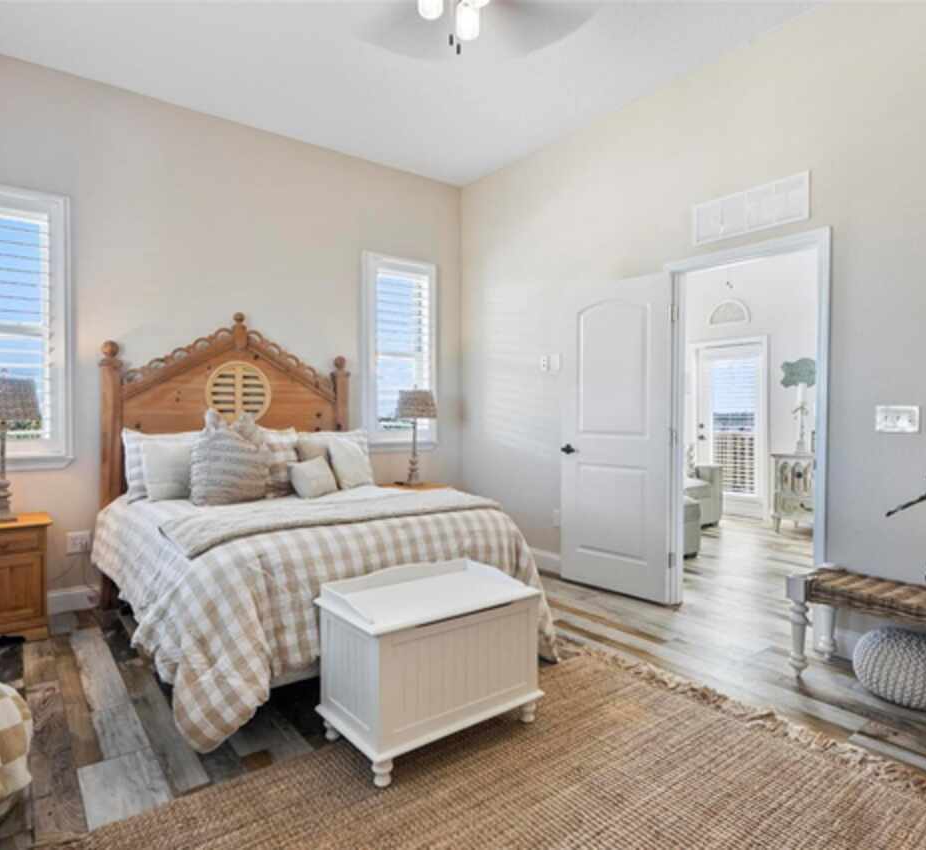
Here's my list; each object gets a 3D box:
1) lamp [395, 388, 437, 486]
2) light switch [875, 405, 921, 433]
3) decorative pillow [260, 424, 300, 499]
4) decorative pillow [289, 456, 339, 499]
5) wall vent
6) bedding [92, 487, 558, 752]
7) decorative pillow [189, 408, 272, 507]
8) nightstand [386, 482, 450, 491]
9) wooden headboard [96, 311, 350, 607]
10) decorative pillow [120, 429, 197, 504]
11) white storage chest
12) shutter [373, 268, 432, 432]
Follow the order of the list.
[{"bbox_3d":[-0.385,0.074,4.552,0.330,0.800,0.330,0,2,0],"label":"lamp"},{"bbox_3d":[1.922,-0.026,2.518,0.012,0.118,0.163,-1,2,-36],"label":"light switch"},{"bbox_3d":[-1.277,0.231,3.549,0.470,0.440,0.150,-1,-20,-36],"label":"decorative pillow"},{"bbox_3d":[-0.937,0.336,3.578,0.280,0.255,0.115,-11,-21,-32],"label":"decorative pillow"},{"bbox_3d":[1.520,-1.145,3.044,0.025,0.243,0.635,-1,2,-36],"label":"wall vent"},{"bbox_3d":[-0.831,0.745,2.977,1.770,0.710,1.950,-1,2,-36],"label":"bedding"},{"bbox_3d":[-1.407,0.219,3.427,0.470,0.530,0.190,-1,-16,-37],"label":"decorative pillow"},{"bbox_3d":[-0.394,0.786,4.528,0.450,0.620,0.410,-1,2,-36],"label":"nightstand"},{"bbox_3d":[-1.498,0.165,3.799,1.600,1.830,0.110,0,1,-38],"label":"wooden headboard"},{"bbox_3d":[-1.775,0.237,3.477,0.520,0.450,0.180,-1,-13,-37],"label":"decorative pillow"},{"bbox_3d":[-0.117,0.873,2.161,0.750,0.575,0.450,-1,2,-38],"label":"white storage chest"},{"bbox_3d":[-0.494,-0.598,4.756,0.540,1.330,0.060,-1,2,-36],"label":"shutter"}]

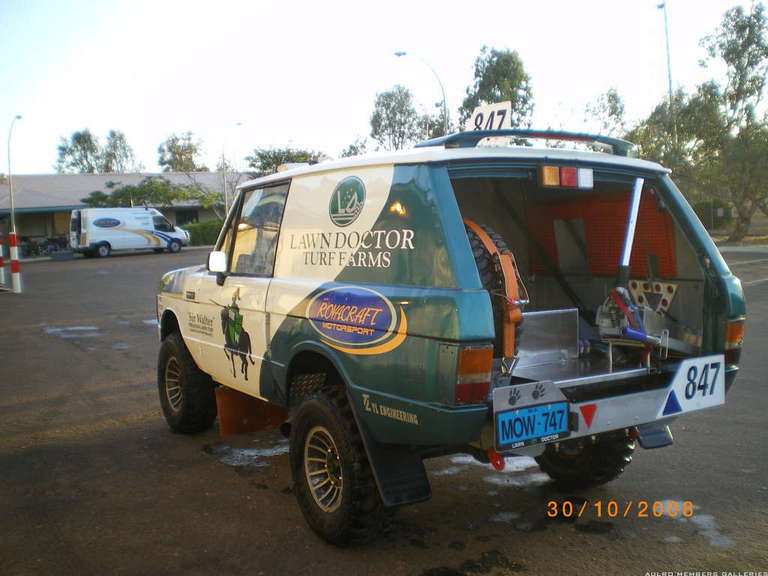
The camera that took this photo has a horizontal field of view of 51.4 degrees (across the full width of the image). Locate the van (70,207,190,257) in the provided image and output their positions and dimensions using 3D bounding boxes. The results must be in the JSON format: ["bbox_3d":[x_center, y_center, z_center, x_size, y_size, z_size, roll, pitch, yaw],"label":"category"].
[{"bbox_3d":[-12.450,-2.790,39.600,5.500,2.320,2.030,-5,5,-35],"label":"van"}]

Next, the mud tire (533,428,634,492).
[{"bbox_3d":[1.154,0.817,4.828,0.270,0.775,0.775,-3,5,-31],"label":"mud tire"}]

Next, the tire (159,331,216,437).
[{"bbox_3d":[-1.521,0.735,6.178,0.270,0.775,0.775,-3,5,-31],"label":"tire"}]

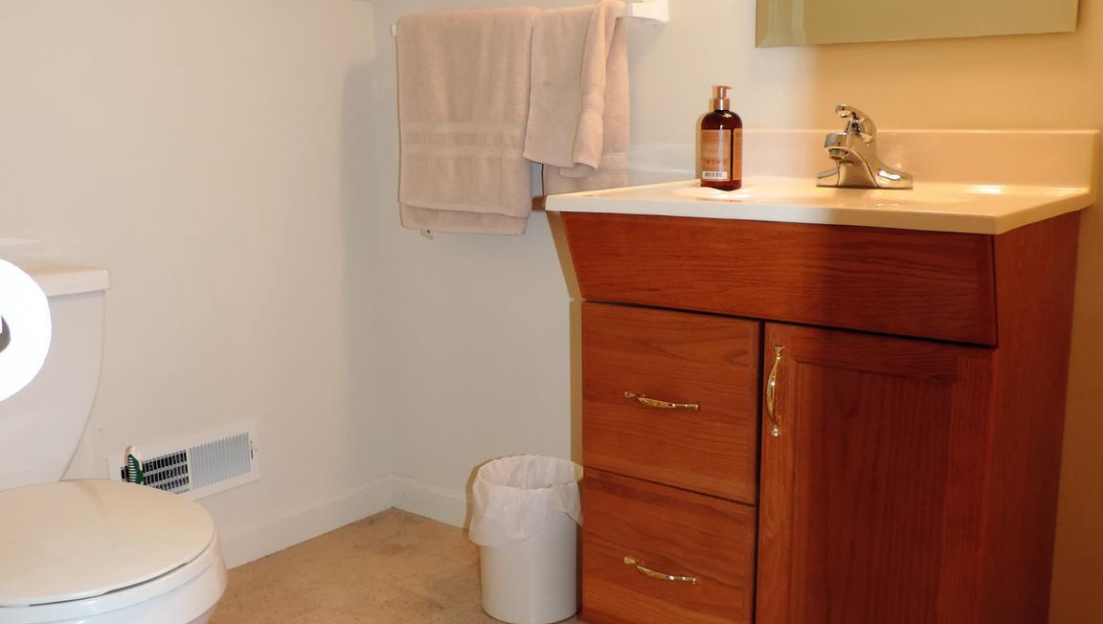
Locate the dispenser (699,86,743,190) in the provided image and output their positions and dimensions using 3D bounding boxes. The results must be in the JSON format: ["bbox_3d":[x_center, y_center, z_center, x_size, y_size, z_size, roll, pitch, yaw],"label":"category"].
[{"bbox_3d":[0.278,-0.284,1.664,0.069,0.170,0.069,-1,10,0],"label":"dispenser"}]

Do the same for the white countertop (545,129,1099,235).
[{"bbox_3d":[0.397,-0.206,1.502,0.635,0.110,0.504,7,13,38],"label":"white countertop"}]

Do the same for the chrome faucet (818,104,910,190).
[{"bbox_3d":[0.480,-0.256,1.597,0.158,0.130,0.150,7,13,38],"label":"chrome faucet"}]

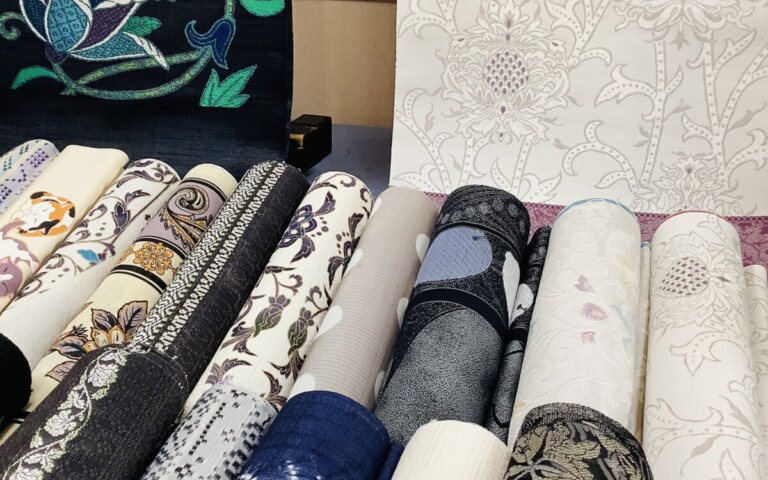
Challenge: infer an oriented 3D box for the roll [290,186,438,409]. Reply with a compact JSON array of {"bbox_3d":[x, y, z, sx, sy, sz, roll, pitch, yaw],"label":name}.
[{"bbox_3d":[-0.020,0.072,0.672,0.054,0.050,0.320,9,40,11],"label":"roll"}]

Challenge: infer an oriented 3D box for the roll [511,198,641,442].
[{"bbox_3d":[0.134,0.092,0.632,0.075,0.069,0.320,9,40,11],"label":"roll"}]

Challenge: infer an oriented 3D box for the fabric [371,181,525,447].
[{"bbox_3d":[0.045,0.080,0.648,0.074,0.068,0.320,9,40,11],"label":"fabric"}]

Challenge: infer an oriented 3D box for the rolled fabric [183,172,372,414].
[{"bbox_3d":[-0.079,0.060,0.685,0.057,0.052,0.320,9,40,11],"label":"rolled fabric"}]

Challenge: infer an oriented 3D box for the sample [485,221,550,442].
[{"bbox_3d":[0.091,0.100,0.649,0.029,0.037,0.320,9,40,11],"label":"sample"}]

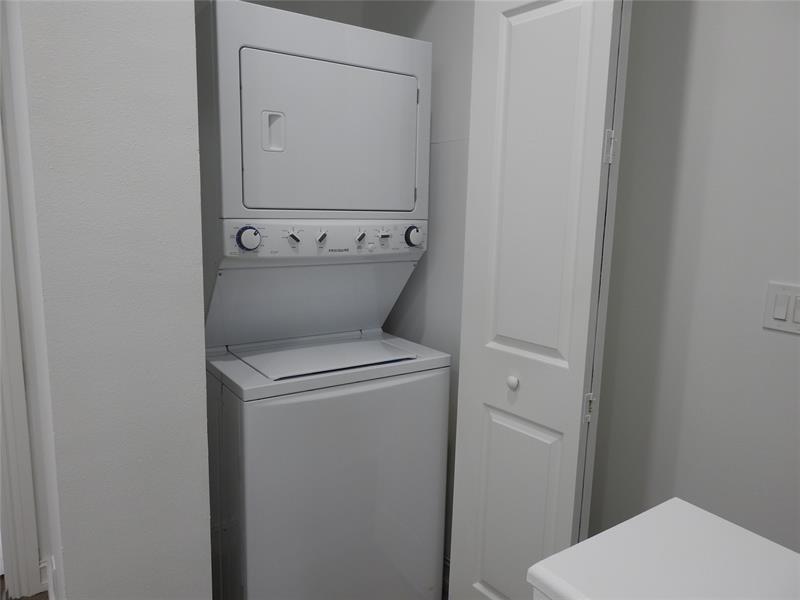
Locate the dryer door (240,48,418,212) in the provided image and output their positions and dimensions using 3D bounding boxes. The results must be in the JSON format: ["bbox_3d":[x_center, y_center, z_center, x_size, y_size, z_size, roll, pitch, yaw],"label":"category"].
[{"bbox_3d":[-0.189,-0.479,1.648,0.571,0.423,0.040,-5,11,-33],"label":"dryer door"}]

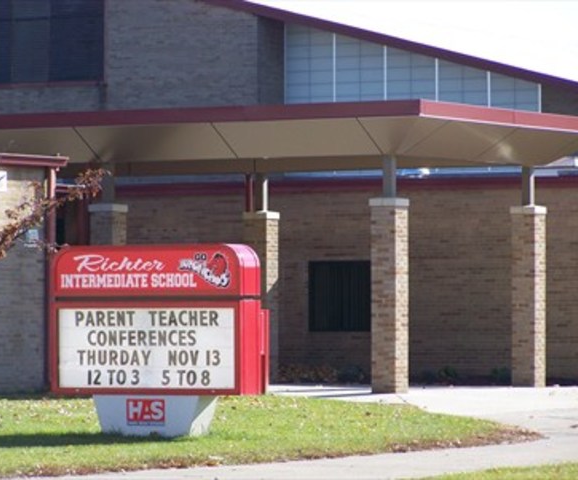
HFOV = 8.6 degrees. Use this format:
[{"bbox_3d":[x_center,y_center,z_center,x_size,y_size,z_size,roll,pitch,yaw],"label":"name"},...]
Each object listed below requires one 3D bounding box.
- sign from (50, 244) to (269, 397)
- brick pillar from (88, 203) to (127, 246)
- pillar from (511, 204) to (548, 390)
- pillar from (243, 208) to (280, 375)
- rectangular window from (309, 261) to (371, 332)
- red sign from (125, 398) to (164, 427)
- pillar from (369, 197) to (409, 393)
[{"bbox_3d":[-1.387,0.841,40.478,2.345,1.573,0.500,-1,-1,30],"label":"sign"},{"bbox_3d":[-2.715,0.874,58.049,0.425,2.798,0.425,-1,-1,30],"label":"brick pillar"},{"bbox_3d":[3.731,0.890,59.879,0.425,2.798,0.425,-1,-1,30],"label":"pillar"},{"bbox_3d":[-0.435,0.956,62.284,0.425,2.798,0.425,-1,-1,30],"label":"pillar"},{"bbox_3d":[0.870,0.964,65.996,1.236,1.220,0.100,-1,-1,30],"label":"rectangular window"},{"bbox_3d":[-1.483,1.798,40.261,0.475,0.281,0.020,-1,-1,30],"label":"red sign"},{"bbox_3d":[1.459,0.808,55.679,0.425,2.798,0.425,-1,-1,30],"label":"pillar"}]

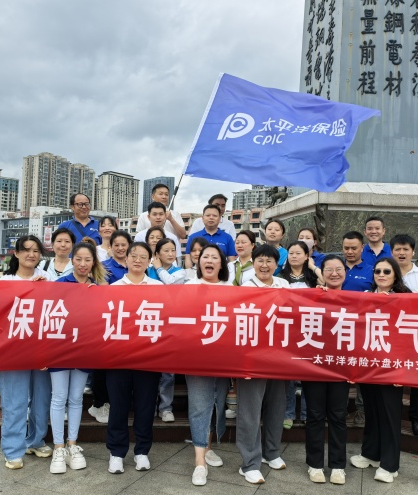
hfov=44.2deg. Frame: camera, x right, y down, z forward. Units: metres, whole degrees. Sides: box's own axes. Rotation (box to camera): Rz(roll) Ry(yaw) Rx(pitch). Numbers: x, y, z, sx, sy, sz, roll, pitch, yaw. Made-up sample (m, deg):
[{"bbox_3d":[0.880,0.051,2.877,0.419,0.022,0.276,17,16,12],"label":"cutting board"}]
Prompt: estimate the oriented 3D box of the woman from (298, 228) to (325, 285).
[{"bbox_3d":[0.904,0.592,4.678,0.450,1.550,0.330,1,-2,12],"label":"woman"}]

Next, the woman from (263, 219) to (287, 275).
[{"bbox_3d":[0.639,0.497,5.152,0.450,1.570,0.320,2,-2,6],"label":"woman"}]

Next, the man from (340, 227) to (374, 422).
[{"bbox_3d":[1.292,0.696,4.580,0.480,1.680,0.330,2,-2,3],"label":"man"}]

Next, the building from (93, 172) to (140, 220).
[{"bbox_3d":[-101.313,-33.974,586.028,20.000,96.000,47.000,1,-2,37],"label":"building"}]

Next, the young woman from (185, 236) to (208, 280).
[{"bbox_3d":[-0.120,0.681,4.328,0.450,1.540,0.320,2,-2,-3],"label":"young woman"}]

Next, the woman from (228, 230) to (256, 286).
[{"bbox_3d":[0.272,0.670,4.631,0.470,1.640,0.340,2,-2,17],"label":"woman"}]

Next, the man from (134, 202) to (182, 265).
[{"bbox_3d":[-0.533,0.388,5.180,0.490,1.690,0.310,2,-2,0],"label":"man"}]

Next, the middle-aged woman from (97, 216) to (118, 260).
[{"bbox_3d":[-0.952,0.506,4.780,0.460,1.590,0.330,2,-2,-7],"label":"middle-aged woman"}]

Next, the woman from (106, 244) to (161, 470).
[{"bbox_3d":[-0.516,0.757,3.640,0.480,1.610,0.380,2,-2,-5],"label":"woman"}]

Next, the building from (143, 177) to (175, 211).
[{"bbox_3d":[-64.993,-37.799,691.205,36.000,111.000,32.000,3,-2,-21],"label":"building"}]

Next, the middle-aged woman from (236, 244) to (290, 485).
[{"bbox_3d":[0.374,0.788,3.581,0.460,1.620,0.420,2,-2,-6],"label":"middle-aged woman"}]

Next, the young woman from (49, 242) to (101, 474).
[{"bbox_3d":[-0.915,0.745,3.577,0.450,1.590,0.420,2,-2,-6],"label":"young woman"}]

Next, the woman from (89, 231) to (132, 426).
[{"bbox_3d":[-0.740,0.652,4.147,0.470,1.580,0.360,2,-2,-6],"label":"woman"}]

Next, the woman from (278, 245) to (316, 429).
[{"bbox_3d":[0.674,0.726,4.128,0.450,1.550,0.330,2,-2,3],"label":"woman"}]

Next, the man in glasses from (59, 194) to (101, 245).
[{"bbox_3d":[-1.266,0.310,5.025,0.500,1.700,0.320,2,-2,-17],"label":"man in glasses"}]

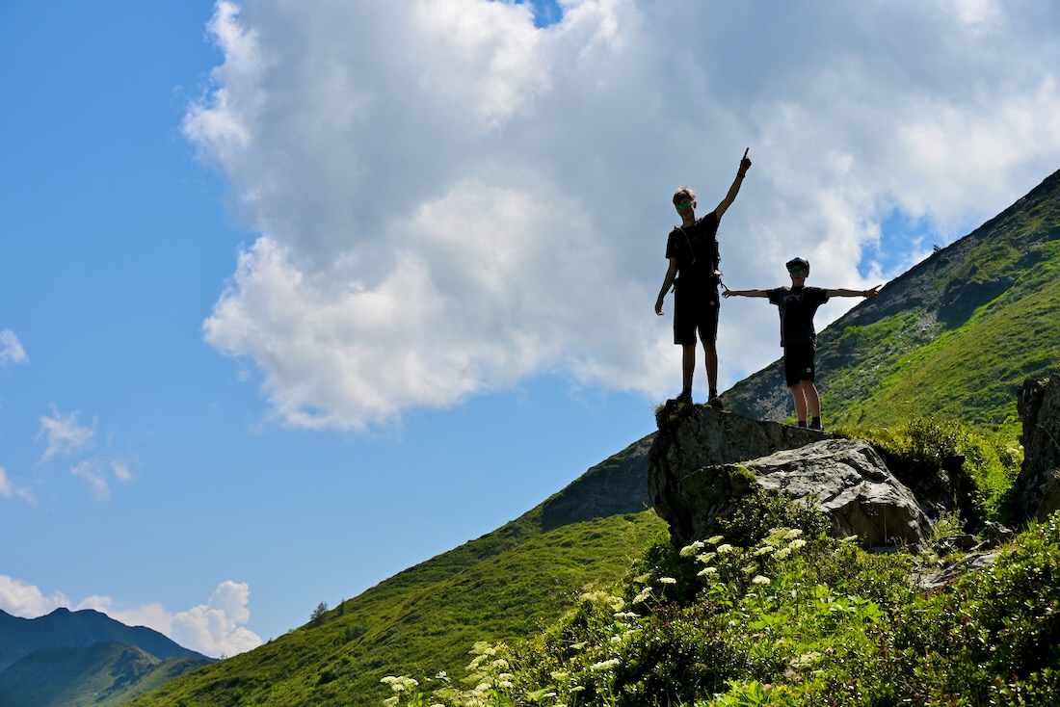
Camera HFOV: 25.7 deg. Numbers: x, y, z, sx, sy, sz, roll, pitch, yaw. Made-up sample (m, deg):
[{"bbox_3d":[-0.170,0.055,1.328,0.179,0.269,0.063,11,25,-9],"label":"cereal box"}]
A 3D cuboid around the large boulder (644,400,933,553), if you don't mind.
[{"bbox_3d":[2.054,1.017,18.400,2.250,1.200,2.000,-2,-9,6],"label":"large boulder"}]

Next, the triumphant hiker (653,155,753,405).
[{"bbox_3d":[1.402,-0.602,18.750,0.740,2.060,0.480,-5,-10,25],"label":"triumphant hiker"}]

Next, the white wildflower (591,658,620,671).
[{"bbox_3d":[0.410,1.683,12.600,0.160,0.065,0.150,-1,-9,0],"label":"white wildflower"}]

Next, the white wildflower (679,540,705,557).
[{"bbox_3d":[1.061,1.275,15.200,0.170,0.100,0.150,-1,-9,0],"label":"white wildflower"}]

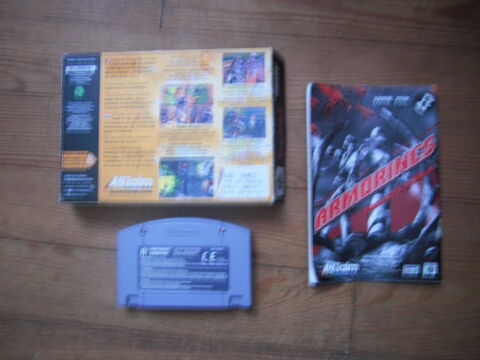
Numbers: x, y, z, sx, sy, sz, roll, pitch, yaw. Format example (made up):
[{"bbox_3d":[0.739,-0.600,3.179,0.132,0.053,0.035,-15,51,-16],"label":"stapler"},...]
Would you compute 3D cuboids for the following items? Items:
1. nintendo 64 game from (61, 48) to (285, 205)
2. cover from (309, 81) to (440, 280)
[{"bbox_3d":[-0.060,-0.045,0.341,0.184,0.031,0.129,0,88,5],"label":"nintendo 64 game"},{"bbox_3d":[0.116,0.003,0.341,0.114,0.006,0.175,0,88,5],"label":"cover"}]

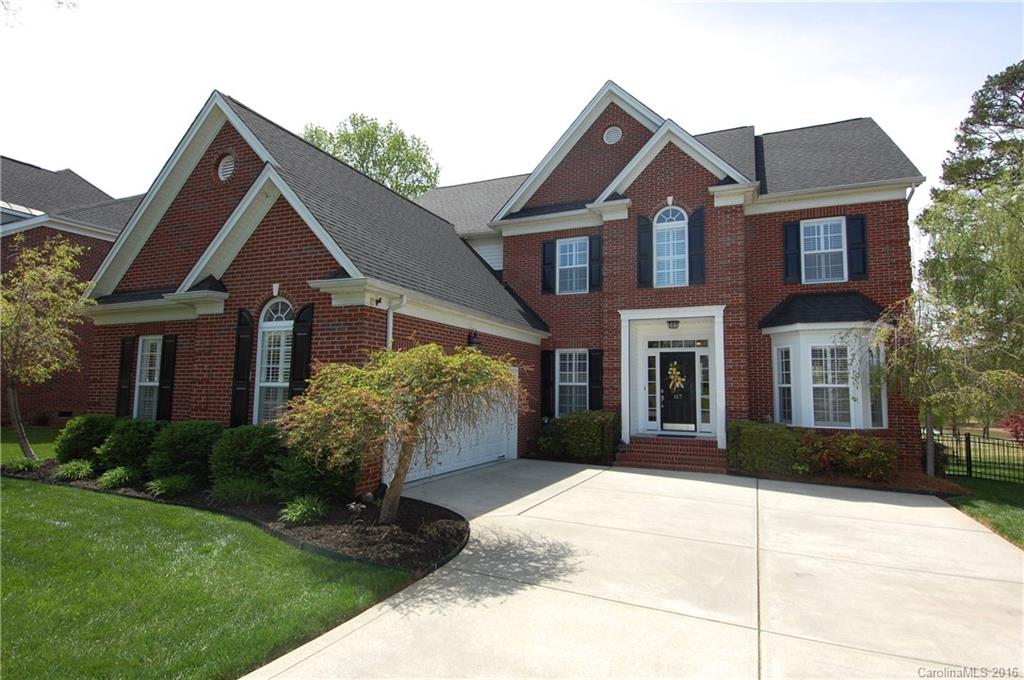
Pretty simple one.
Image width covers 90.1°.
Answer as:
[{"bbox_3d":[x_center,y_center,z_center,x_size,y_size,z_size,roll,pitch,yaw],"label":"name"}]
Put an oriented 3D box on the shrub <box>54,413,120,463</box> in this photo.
[{"bbox_3d":[-7.113,1.707,8.730,1.020,0.880,1.000,-1,-6,25],"label":"shrub"}]

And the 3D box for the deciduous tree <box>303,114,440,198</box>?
[{"bbox_3d":[-7.345,-4.021,26.319,8.000,15.800,7.800,-1,-6,25],"label":"deciduous tree"}]

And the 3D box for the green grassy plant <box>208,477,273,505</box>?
[{"bbox_3d":[-3.740,2.035,7.076,0.800,0.380,0.700,-1,-6,25],"label":"green grassy plant"}]

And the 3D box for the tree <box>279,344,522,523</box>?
[{"bbox_3d":[-1.220,1.038,5.660,2.600,1.920,2.350,-1,-6,25],"label":"tree"}]

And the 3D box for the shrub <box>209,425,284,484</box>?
[{"bbox_3d":[-3.654,1.651,7.110,1.030,0.890,1.000,-1,-6,25],"label":"shrub"}]

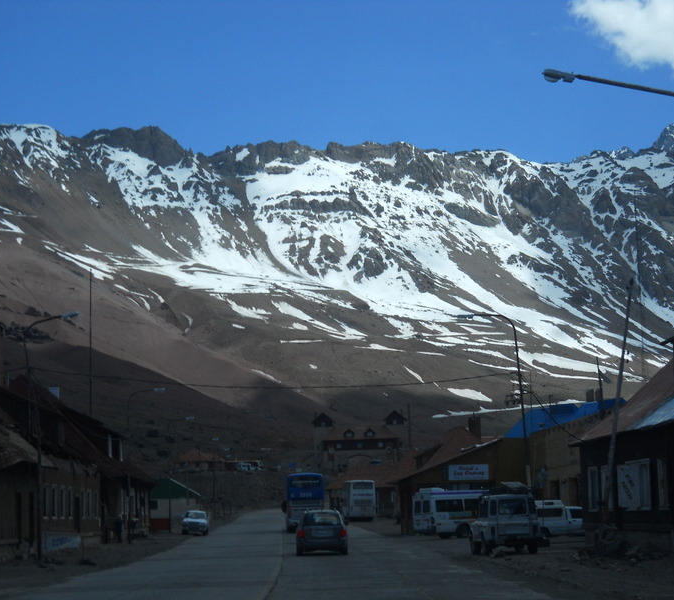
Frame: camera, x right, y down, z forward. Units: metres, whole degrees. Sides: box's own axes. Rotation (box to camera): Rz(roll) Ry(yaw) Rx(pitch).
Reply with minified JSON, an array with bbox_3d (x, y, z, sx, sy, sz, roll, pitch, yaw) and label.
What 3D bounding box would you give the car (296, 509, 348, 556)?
[{"bbox_3d":[-0.530,7.860,55.700,1.680,1.560,4.200,-1,-8,-2],"label":"car"}]

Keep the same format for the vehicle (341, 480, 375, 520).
[{"bbox_3d":[2.270,21.000,171.700,2.570,4.150,13.000,-1,-8,-3],"label":"vehicle"}]

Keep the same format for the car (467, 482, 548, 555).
[{"bbox_3d":[5.500,7.270,54.200,1.750,2.220,3.900,-1,-8,-4],"label":"car"}]

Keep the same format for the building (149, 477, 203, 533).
[{"bbox_3d":[-13.000,16.100,129.200,5.400,4.350,8.000,-1,-8,-3],"label":"building"}]

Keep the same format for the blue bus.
[{"bbox_3d":[-2.300,14.750,118.900,2.570,4.100,13.500,-1,-8,-2],"label":"blue bus"}]

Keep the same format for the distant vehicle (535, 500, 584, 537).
[{"bbox_3d":[11.400,10.660,80.200,4.400,1.780,1.680,0,-8,-10],"label":"distant vehicle"}]

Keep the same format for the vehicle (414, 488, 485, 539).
[{"bbox_3d":[7.259,11.167,86.699,6.400,2.680,1.980,3,-9,-32],"label":"vehicle"}]

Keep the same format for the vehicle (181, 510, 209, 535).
[{"bbox_3d":[-9.600,15.200,111.800,1.660,1.550,4.300,-1,-8,-2],"label":"vehicle"}]

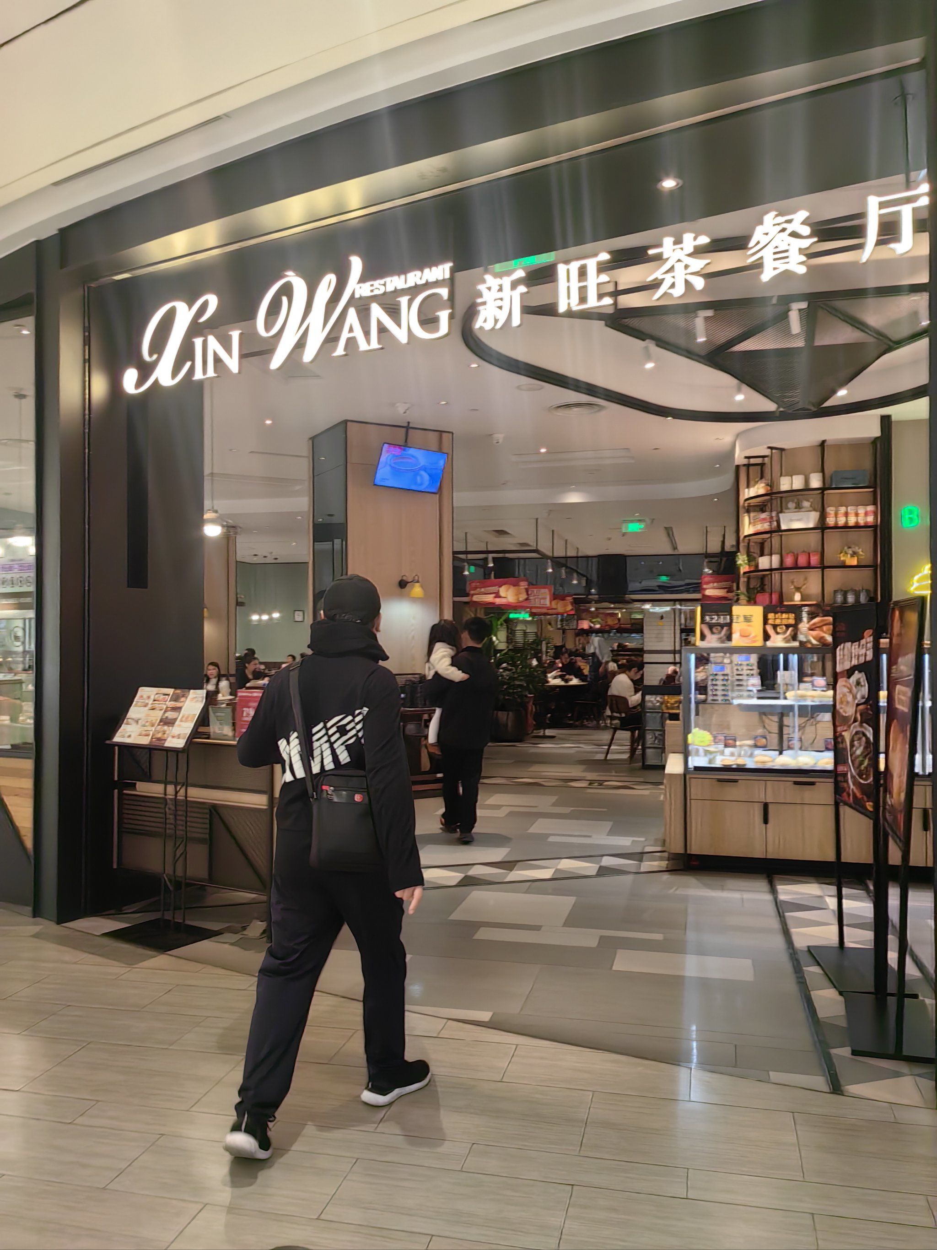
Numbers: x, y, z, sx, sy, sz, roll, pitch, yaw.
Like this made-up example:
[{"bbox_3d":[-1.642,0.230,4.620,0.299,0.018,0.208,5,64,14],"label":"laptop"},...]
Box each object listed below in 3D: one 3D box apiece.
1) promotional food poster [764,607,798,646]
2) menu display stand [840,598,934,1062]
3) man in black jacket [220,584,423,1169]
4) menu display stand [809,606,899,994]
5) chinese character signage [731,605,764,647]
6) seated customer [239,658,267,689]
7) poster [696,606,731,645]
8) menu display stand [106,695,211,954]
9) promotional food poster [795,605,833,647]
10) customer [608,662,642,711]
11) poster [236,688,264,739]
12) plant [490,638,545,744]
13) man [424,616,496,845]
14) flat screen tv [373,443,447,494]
[{"bbox_3d":[2.064,0.003,6.420,0.220,0.265,0.040,0,-1,14],"label":"promotional food poster"},{"bbox_3d":[1.709,0.762,3.931,0.350,1.720,0.620,0,-1,18],"label":"menu display stand"},{"bbox_3d":[-0.421,0.732,3.192,0.560,1.760,0.680,0,-1,26],"label":"man in black jacket"},{"bbox_3d":[1.810,0.755,4.550,0.330,1.700,0.640,0,-1,6],"label":"menu display stand"},{"bbox_3d":[1.839,0.006,6.420,0.215,0.280,0.040,0,-1,9],"label":"chinese character signage"},{"bbox_3d":[-2.621,1.082,11.987,0.700,1.250,0.500,0,-1,26],"label":"seated customer"},{"bbox_3d":[1.641,0.007,6.500,0.215,0.268,0.040,0,-1,14],"label":"poster"},{"bbox_3d":[-1.640,0.974,5.110,0.590,1.280,0.390,-1,-1,35],"label":"menu display stand"},{"bbox_3d":[2.247,0.006,6.320,0.240,0.280,0.040,0,-1,9],"label":"promotional food poster"},{"bbox_3d":[2.130,1.105,12.450,0.750,1.250,0.500,1,-1,-30],"label":"customer"},{"bbox_3d":[-1.147,0.478,5.165,0.205,0.275,0.050,0,-1,25],"label":"poster"},{"bbox_3d":[0.729,0.968,14.889,0.950,1.560,0.900,0,-1,0],"label":"plant"},{"bbox_3d":[-0.071,0.794,7.671,0.560,1.730,0.500,0,-1,-5],"label":"man"},{"bbox_3d":[-0.570,-1.555,9.750,0.730,0.430,0.070,3,23,-31],"label":"flat screen tv"}]

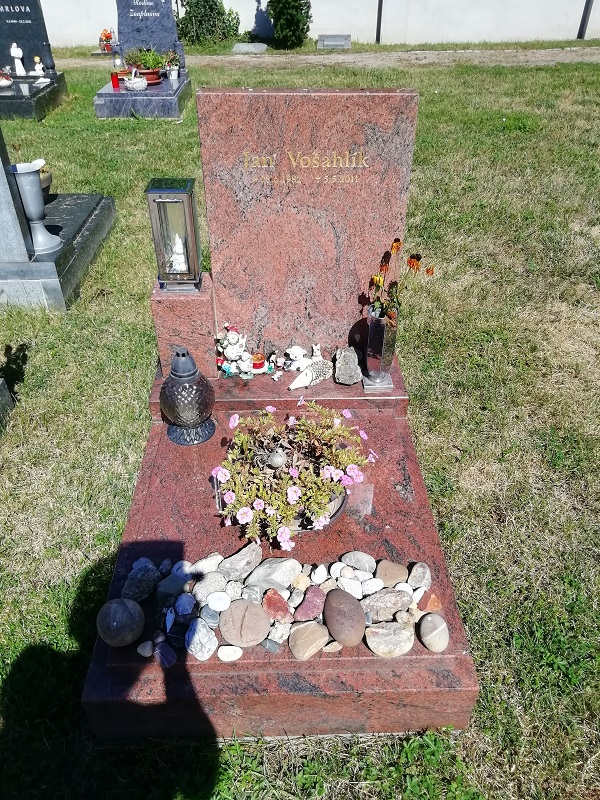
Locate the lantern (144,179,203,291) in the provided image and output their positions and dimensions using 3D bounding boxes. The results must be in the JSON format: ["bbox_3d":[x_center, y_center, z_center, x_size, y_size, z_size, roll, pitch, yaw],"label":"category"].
[{"bbox_3d":[-0.375,-0.501,1.839,0.130,0.310,0.130,-1,38,-1],"label":"lantern"}]

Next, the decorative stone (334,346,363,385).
[{"bbox_3d":[0.162,-0.110,1.949,0.085,0.104,0.065,-1,38,-1],"label":"decorative stone"}]

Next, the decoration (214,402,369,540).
[{"bbox_3d":[-0.034,0.187,1.594,0.385,0.165,0.385,-1,38,-1],"label":"decoration"}]

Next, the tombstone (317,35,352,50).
[{"bbox_3d":[0.531,-5.712,9.554,0.530,0.220,0.300,-1,38,-1],"label":"tombstone"}]

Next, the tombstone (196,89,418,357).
[{"bbox_3d":[0.025,-0.521,1.906,0.612,0.814,0.087,-1,33,-1],"label":"tombstone"}]

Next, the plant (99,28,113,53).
[{"bbox_3d":[-2.912,-5.403,9.009,0.170,0.310,0.170,-1,38,-1],"label":"plant"}]

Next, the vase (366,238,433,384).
[{"bbox_3d":[0.286,-0.242,1.817,0.180,0.475,0.130,-1,38,-1],"label":"vase"}]

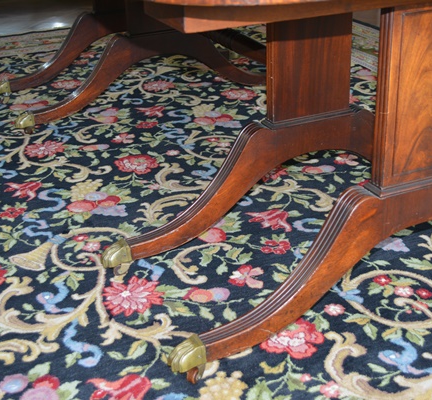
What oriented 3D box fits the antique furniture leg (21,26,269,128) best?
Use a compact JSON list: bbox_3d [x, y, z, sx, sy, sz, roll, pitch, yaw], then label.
[{"bbox_3d":[-0.200,-0.460,2.634,1.038,0.310,0.055,-13,28,-21],"label":"antique furniture leg"}]

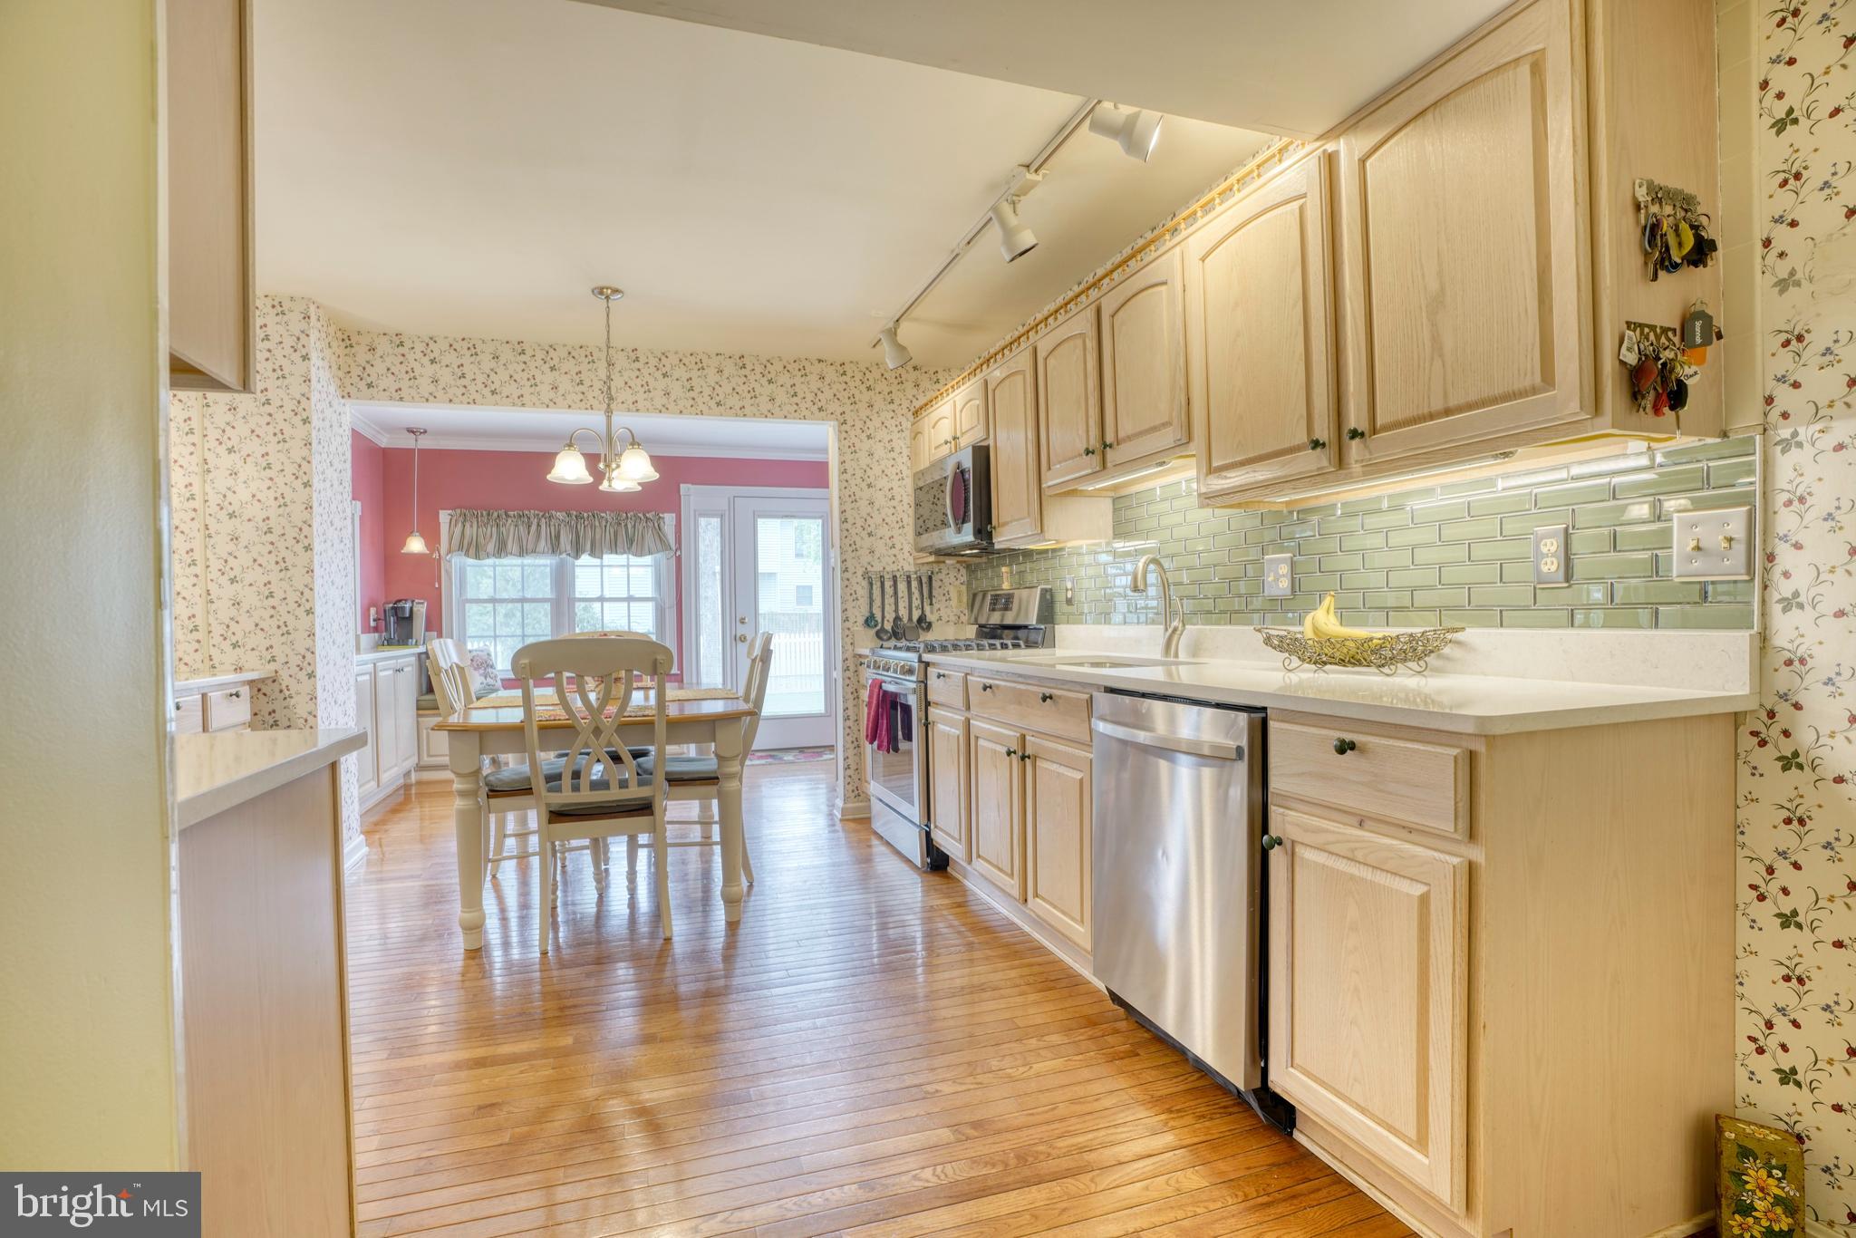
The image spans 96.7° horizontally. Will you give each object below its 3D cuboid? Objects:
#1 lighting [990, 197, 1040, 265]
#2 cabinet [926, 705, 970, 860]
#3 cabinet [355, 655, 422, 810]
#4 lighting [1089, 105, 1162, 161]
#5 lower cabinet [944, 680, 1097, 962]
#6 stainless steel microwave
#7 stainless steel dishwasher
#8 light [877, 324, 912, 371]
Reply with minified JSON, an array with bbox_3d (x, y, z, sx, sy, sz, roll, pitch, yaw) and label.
[{"bbox_3d":[0.280,-1.255,2.658,0.150,0.190,0.120,-1,0,-26],"label":"lighting"},{"bbox_3d":[0.315,0.649,3.348,0.495,0.574,0.436,-1,0,-19],"label":"cabinet"},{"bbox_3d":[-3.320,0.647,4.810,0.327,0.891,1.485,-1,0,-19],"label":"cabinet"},{"bbox_3d":[0.504,-1.233,2.093,0.163,0.124,0.119,20,1,4],"label":"lighting"},{"bbox_3d":[0.582,0.624,2.785,0.610,0.880,0.900,-1,0,-20],"label":"lower cabinet"},{"bbox_3d":[0.248,-0.554,3.996,0.390,0.420,0.770,-1,0,-20],"label":"stainless steel microwave"},{"bbox_3d":[0.789,0.623,1.975,0.624,0.866,0.589,-1,0,-19],"label":"stainless steel dishwasher"},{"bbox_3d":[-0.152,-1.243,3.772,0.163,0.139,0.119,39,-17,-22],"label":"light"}]

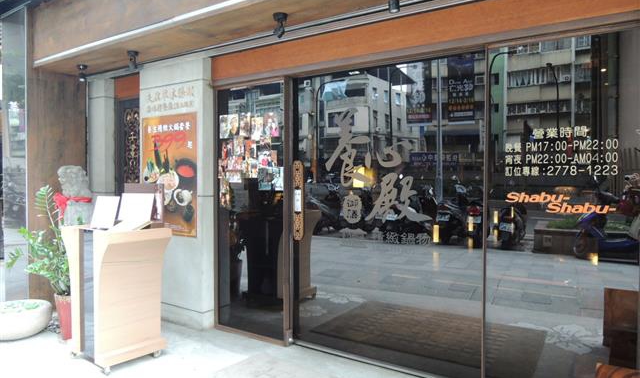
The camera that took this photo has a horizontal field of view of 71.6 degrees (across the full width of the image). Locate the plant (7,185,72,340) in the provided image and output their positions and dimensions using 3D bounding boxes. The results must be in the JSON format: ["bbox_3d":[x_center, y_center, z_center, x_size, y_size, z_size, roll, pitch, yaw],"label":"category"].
[{"bbox_3d":[-2.453,0.668,3.936,0.660,1.360,0.600,1,2,33],"label":"plant"}]

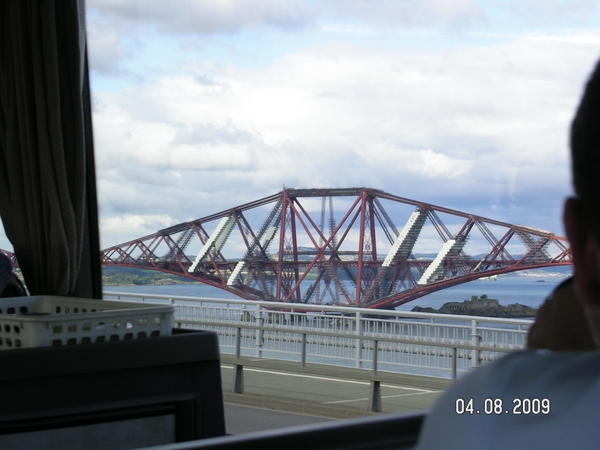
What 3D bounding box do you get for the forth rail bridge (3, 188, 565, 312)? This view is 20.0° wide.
[{"bbox_3d":[11.137,24.510,1462.569,540.000,110.000,39.000,-1,-1,32],"label":"forth rail bridge"}]

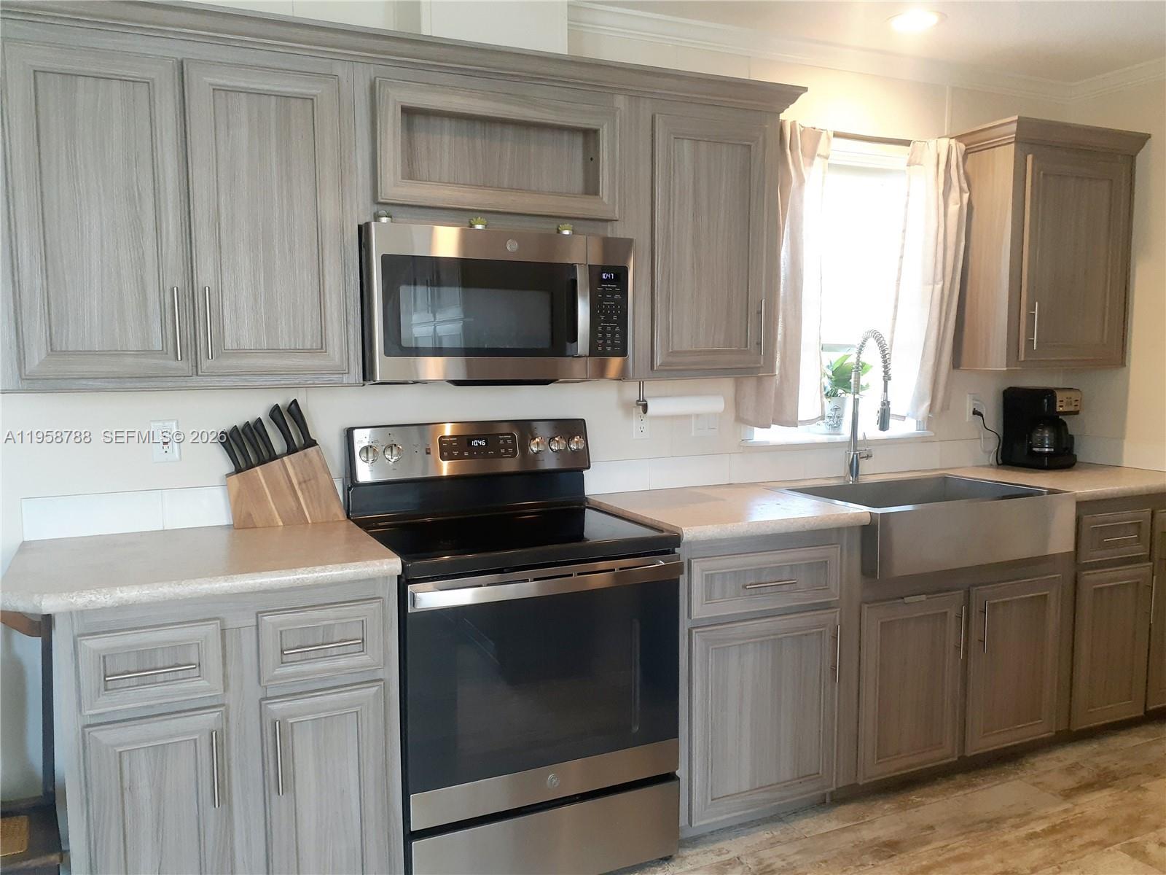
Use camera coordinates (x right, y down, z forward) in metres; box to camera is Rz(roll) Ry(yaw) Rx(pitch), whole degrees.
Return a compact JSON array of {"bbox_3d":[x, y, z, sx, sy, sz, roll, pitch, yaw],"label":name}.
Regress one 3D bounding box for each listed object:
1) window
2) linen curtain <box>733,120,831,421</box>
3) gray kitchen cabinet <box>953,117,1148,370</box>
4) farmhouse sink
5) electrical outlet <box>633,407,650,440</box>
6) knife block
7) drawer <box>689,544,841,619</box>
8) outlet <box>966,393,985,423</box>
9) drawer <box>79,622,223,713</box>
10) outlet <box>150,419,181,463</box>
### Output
[{"bbox_3d":[0.974,-0.554,3.454,0.855,1.110,0.110,-2,5,-25],"label":"window"},{"bbox_3d":[0.704,-0.562,3.227,0.365,1.055,0.090,-2,5,-25],"label":"linen curtain"},{"bbox_3d":[1.828,-0.731,3.620,0.745,0.911,0.350,-2,5,-25],"label":"gray kitchen cabinet"},{"bbox_3d":[1.141,0.285,3.111,0.852,0.211,0.550,-2,5,-25],"label":"farmhouse sink"},{"bbox_3d":[0.201,-0.048,3.092,0.066,0.111,0.020,-2,5,-25],"label":"electrical outlet"},{"bbox_3d":[-0.843,0.132,2.589,0.318,0.228,0.068,-2,5,-25],"label":"knife block"},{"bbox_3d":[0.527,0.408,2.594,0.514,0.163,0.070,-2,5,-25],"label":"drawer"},{"bbox_3d":[1.617,-0.121,3.746,0.078,0.116,0.030,-2,5,-25],"label":"outlet"},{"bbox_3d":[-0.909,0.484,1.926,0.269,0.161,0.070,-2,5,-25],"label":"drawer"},{"bbox_3d":[-1.132,0.011,2.470,0.071,0.116,0.020,-2,5,-25],"label":"outlet"}]

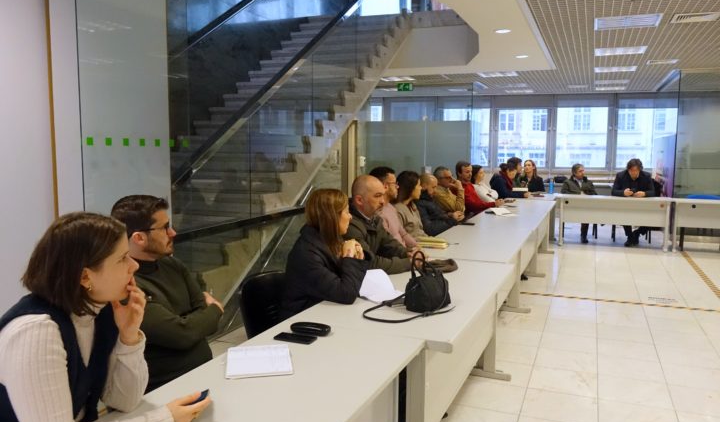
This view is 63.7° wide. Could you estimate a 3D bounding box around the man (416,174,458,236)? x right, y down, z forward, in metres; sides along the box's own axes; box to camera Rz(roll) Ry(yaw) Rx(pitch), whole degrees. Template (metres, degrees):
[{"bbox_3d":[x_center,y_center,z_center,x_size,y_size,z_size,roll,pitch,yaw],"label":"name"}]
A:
[{"bbox_3d":[0.696,0.275,5.249,0.800,1.220,0.540,2,6,17],"label":"man"}]

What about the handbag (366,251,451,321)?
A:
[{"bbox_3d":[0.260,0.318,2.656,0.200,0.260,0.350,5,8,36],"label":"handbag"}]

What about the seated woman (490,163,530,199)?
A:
[{"bbox_3d":[2.089,-0.071,8.487,0.780,1.250,0.520,3,7,22],"label":"seated woman"}]

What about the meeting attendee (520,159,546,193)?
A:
[{"bbox_3d":[2.964,-0.238,10.123,0.480,1.270,0.740,4,7,30],"label":"meeting attendee"}]

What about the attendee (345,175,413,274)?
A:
[{"bbox_3d":[0.025,0.425,3.499,0.800,1.280,0.550,3,7,22],"label":"attendee"}]

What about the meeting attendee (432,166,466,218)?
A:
[{"bbox_3d":[0.946,0.187,5.865,0.800,1.270,0.540,2,6,17],"label":"meeting attendee"}]

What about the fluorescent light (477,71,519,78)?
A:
[{"bbox_3d":[2.358,-2.344,9.890,0.600,0.070,0.600,3,7,22],"label":"fluorescent light"}]

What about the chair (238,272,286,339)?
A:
[{"bbox_3d":[-0.229,0.721,2.819,0.540,0.830,0.500,4,7,32],"label":"chair"}]

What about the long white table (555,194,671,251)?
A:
[{"bbox_3d":[3.909,0.157,9.023,1.600,0.730,0.730,3,7,22],"label":"long white table"}]

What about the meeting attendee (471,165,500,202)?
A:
[{"bbox_3d":[1.650,0.012,7.788,0.740,1.250,0.500,1,6,10],"label":"meeting attendee"}]

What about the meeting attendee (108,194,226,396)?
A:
[{"bbox_3d":[-0.643,0.578,2.138,0.820,1.250,0.560,2,6,18],"label":"meeting attendee"}]

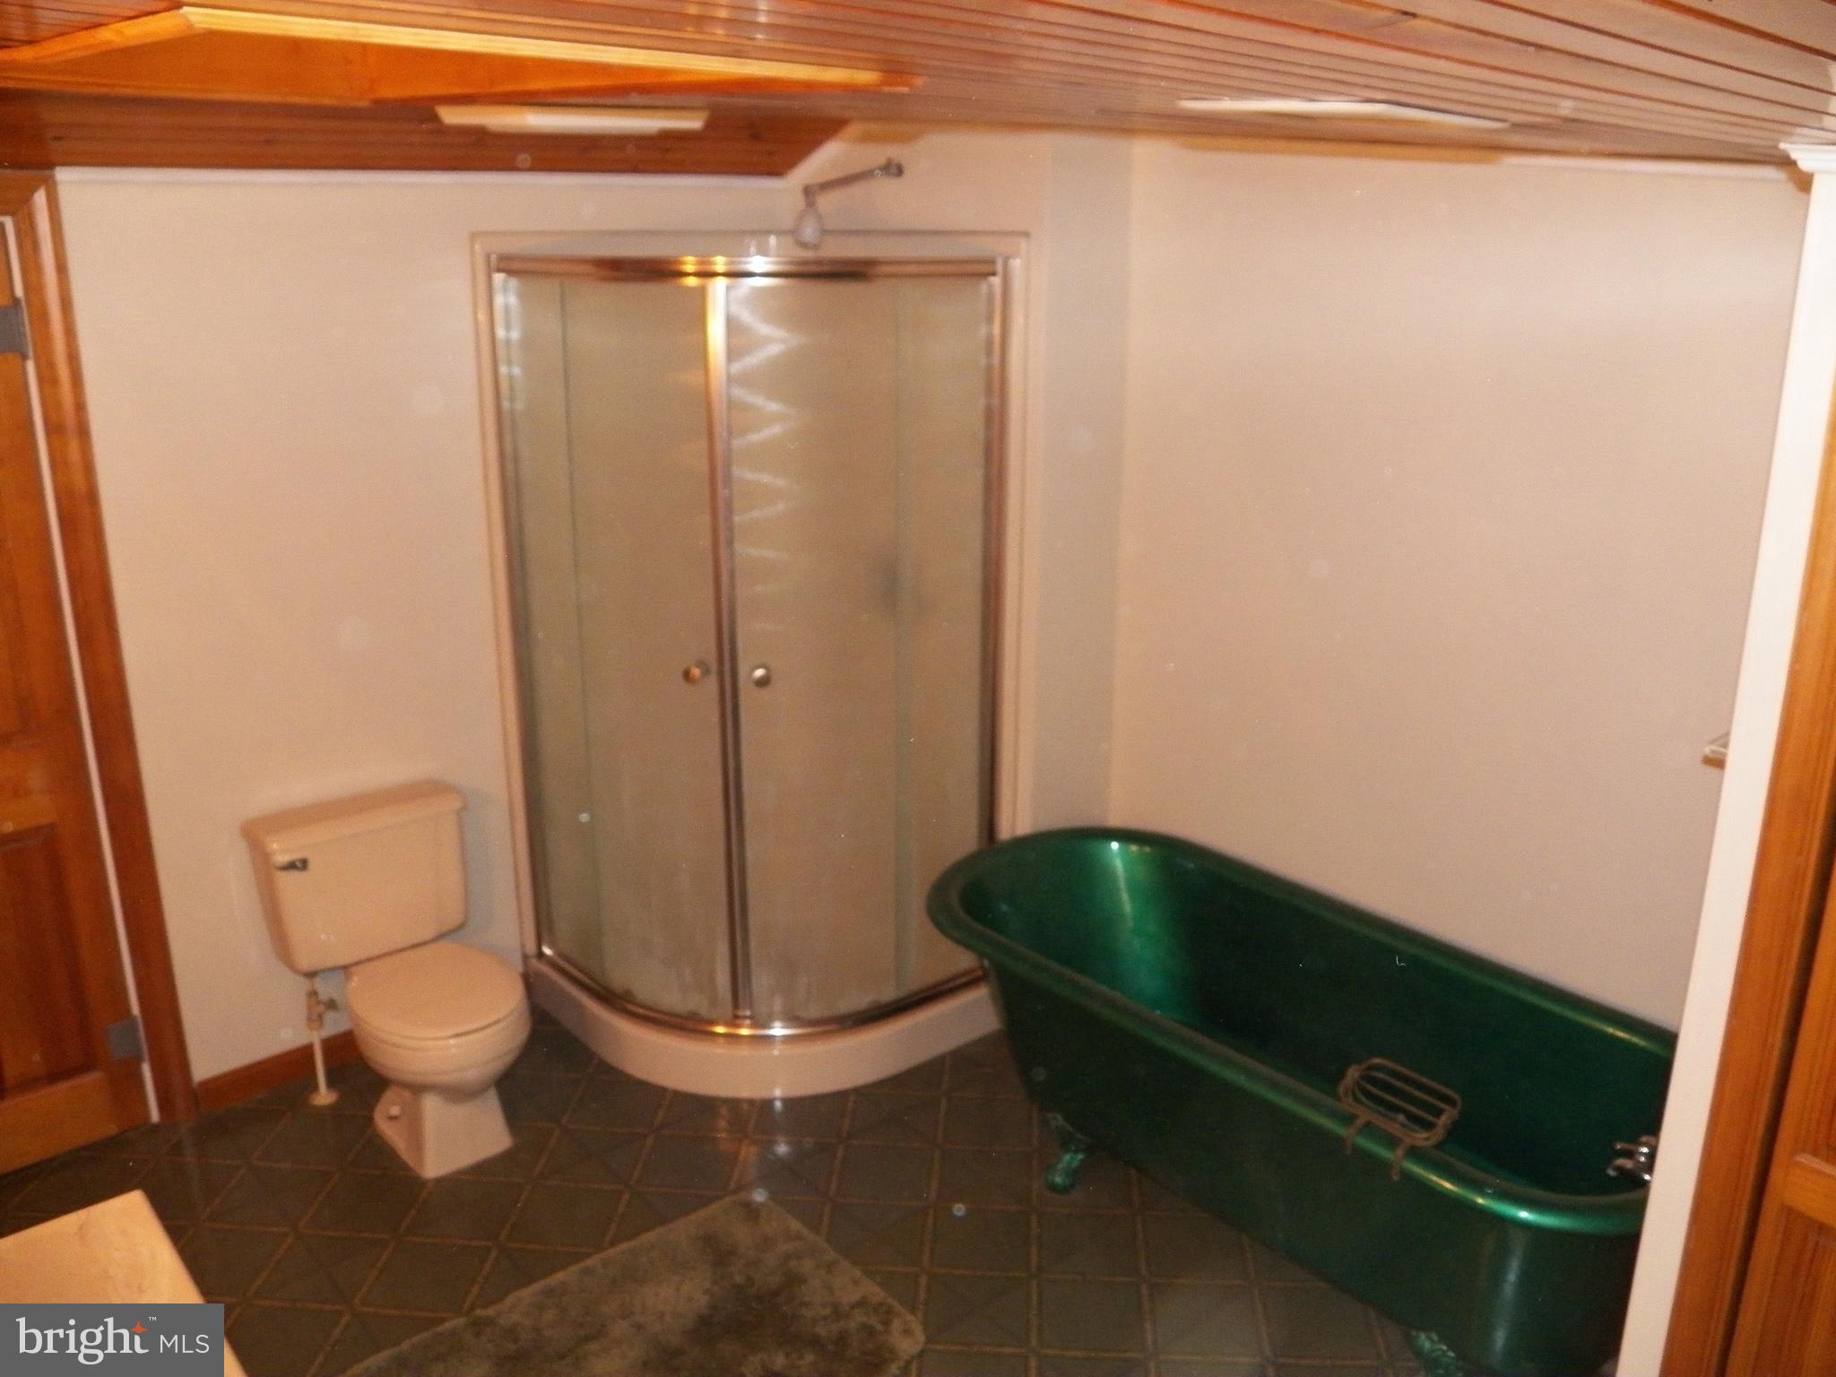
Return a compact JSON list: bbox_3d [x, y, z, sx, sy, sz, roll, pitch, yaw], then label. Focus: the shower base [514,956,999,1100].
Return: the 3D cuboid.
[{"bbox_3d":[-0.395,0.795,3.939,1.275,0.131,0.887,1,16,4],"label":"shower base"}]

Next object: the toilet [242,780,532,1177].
[{"bbox_3d":[-1.131,0.667,3.356,0.480,0.680,0.746,-13,21,-39],"label":"toilet"}]

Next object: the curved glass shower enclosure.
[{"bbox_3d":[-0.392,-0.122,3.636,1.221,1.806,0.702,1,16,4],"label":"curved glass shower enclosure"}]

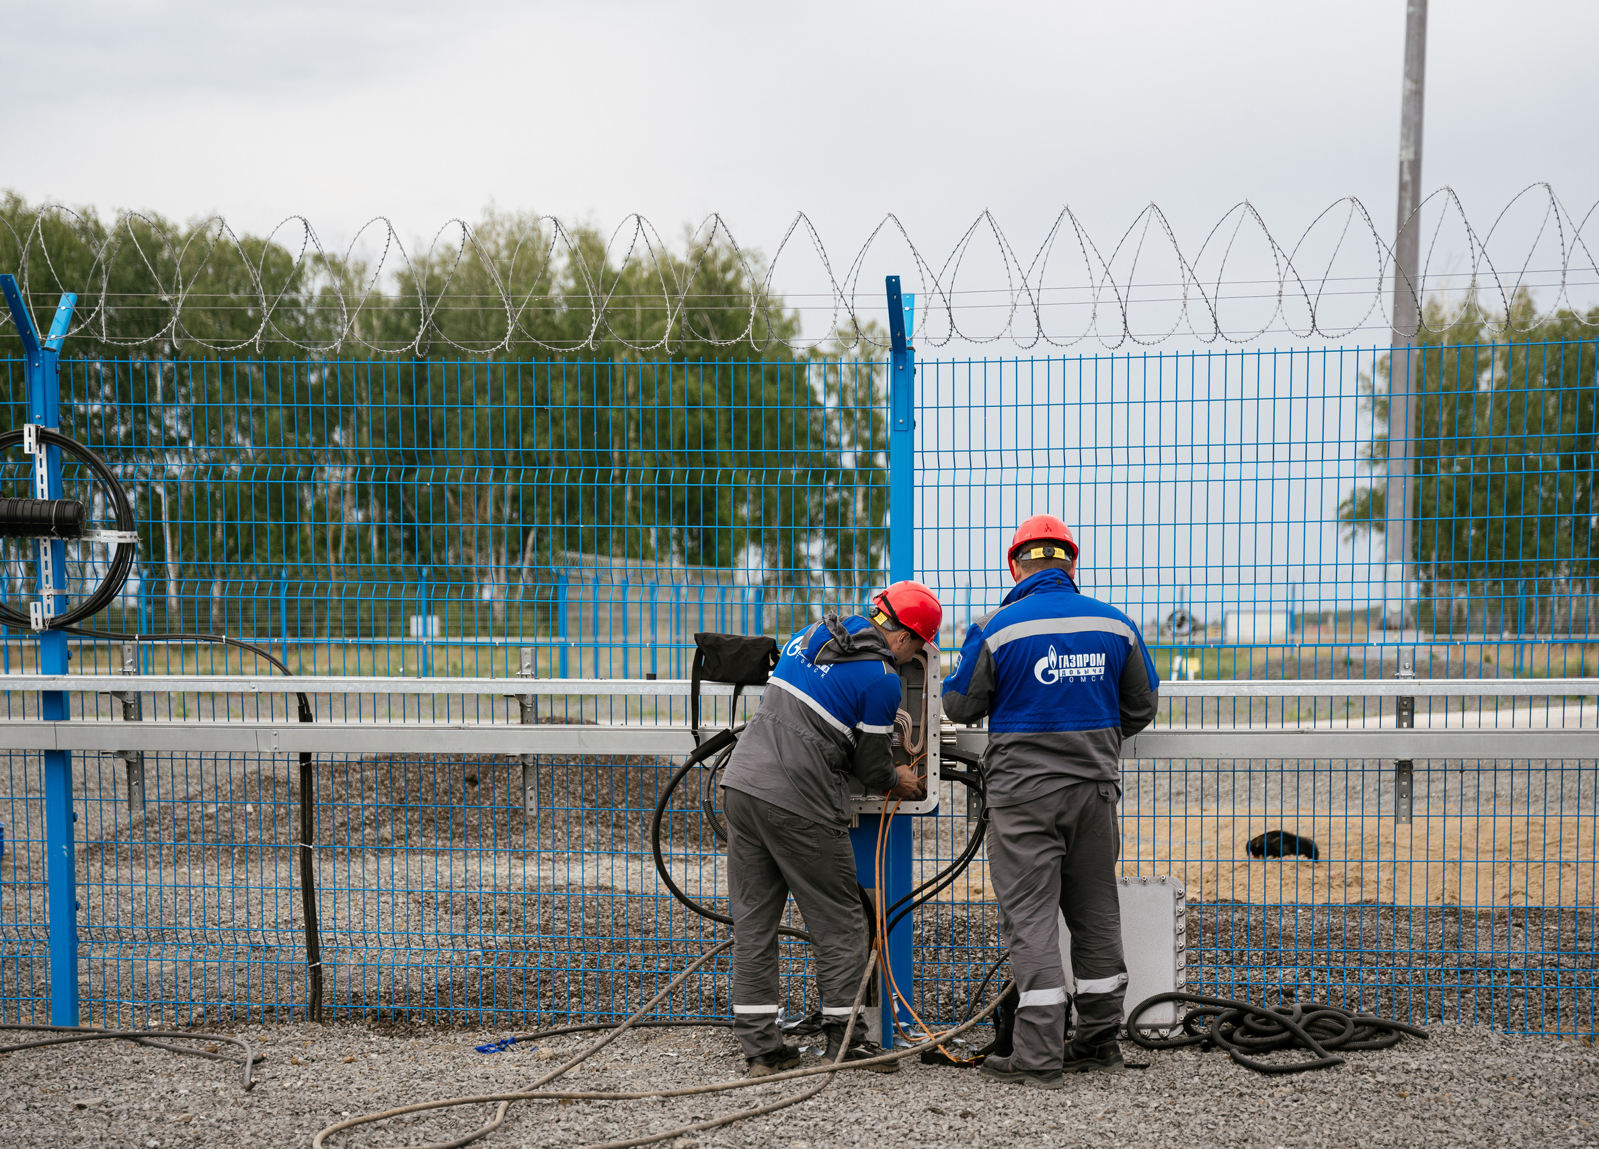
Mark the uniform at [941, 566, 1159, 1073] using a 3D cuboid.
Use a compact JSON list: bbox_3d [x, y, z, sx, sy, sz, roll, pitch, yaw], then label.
[{"bbox_3d":[0.806,0.788,9.550,0.660,1.620,0.480,0,2,-10],"label":"uniform"}]

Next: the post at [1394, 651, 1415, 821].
[{"bbox_3d":[2.020,0.540,9.880,0.050,0.600,0.045,0,2,11],"label":"post"}]

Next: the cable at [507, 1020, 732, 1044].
[{"bbox_3d":[-0.610,1.565,10.200,0.780,0.050,0.200,0,2,-6],"label":"cable"}]

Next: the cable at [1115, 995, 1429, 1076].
[{"bbox_3d":[1.540,1.470,9.570,0.950,0.180,0.620,0,2,11],"label":"cable"}]

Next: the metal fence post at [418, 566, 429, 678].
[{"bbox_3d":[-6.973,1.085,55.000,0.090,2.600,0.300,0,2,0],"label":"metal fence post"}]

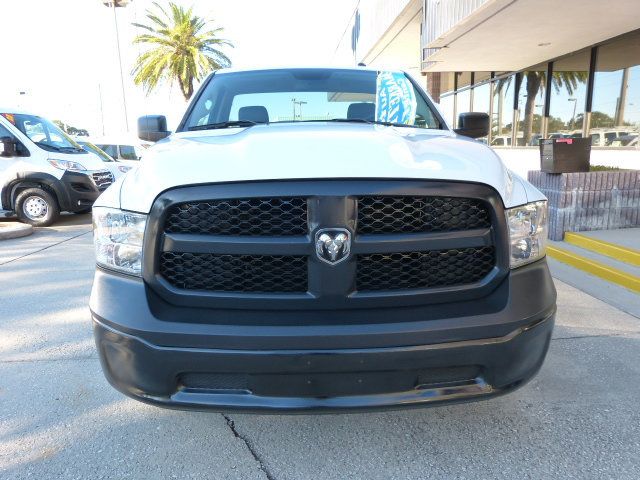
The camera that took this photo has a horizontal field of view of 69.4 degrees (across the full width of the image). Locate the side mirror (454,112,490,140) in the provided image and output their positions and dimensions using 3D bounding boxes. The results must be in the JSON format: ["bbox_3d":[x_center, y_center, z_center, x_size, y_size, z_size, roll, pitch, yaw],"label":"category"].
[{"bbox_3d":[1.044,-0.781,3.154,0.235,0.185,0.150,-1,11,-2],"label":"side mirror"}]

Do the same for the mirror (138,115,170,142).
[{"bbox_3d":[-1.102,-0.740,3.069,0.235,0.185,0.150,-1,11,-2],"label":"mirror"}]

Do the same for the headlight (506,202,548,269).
[{"bbox_3d":[0.878,-0.030,1.925,0.320,0.265,0.300,-1,11,-2],"label":"headlight"}]

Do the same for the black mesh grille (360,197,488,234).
[{"bbox_3d":[0.373,-0.086,1.666,0.520,0.140,0.100,-1,11,-2],"label":"black mesh grille"}]

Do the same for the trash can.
[{"bbox_3d":[3.088,-1.061,5.817,0.505,0.425,0.277,-2,11,-7],"label":"trash can"}]

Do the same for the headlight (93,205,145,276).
[{"bbox_3d":[-0.818,-0.003,1.858,0.320,0.265,0.300,-1,11,-2],"label":"headlight"}]

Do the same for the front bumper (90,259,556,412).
[{"bbox_3d":[0.037,0.373,1.877,1.980,0.520,0.490,-1,11,-2],"label":"front bumper"}]

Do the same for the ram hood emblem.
[{"bbox_3d":[0.049,0.023,1.617,0.120,0.128,0.030,-1,11,-2],"label":"ram hood emblem"}]

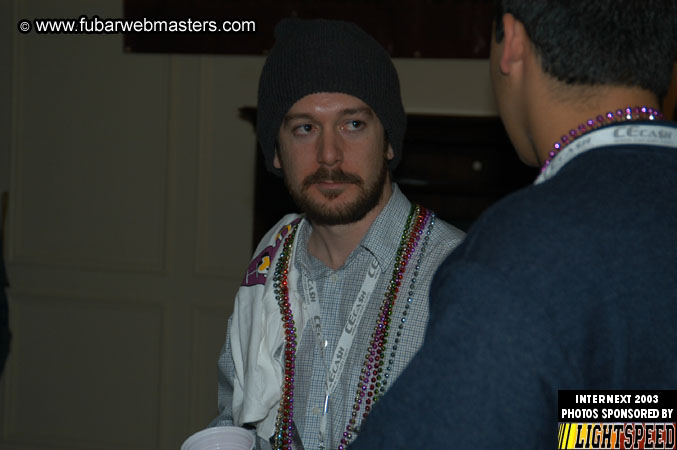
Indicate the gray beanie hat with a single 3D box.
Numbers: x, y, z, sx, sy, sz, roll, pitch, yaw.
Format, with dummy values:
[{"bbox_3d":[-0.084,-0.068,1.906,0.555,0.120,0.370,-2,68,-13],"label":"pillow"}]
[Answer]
[{"bbox_3d":[-0.009,-0.173,2.530,0.195,0.200,0.235,-4,2,7],"label":"gray beanie hat"}]

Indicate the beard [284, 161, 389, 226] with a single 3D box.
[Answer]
[{"bbox_3d":[-0.001,-0.042,2.460,0.135,0.088,0.100,-4,2,7],"label":"beard"}]

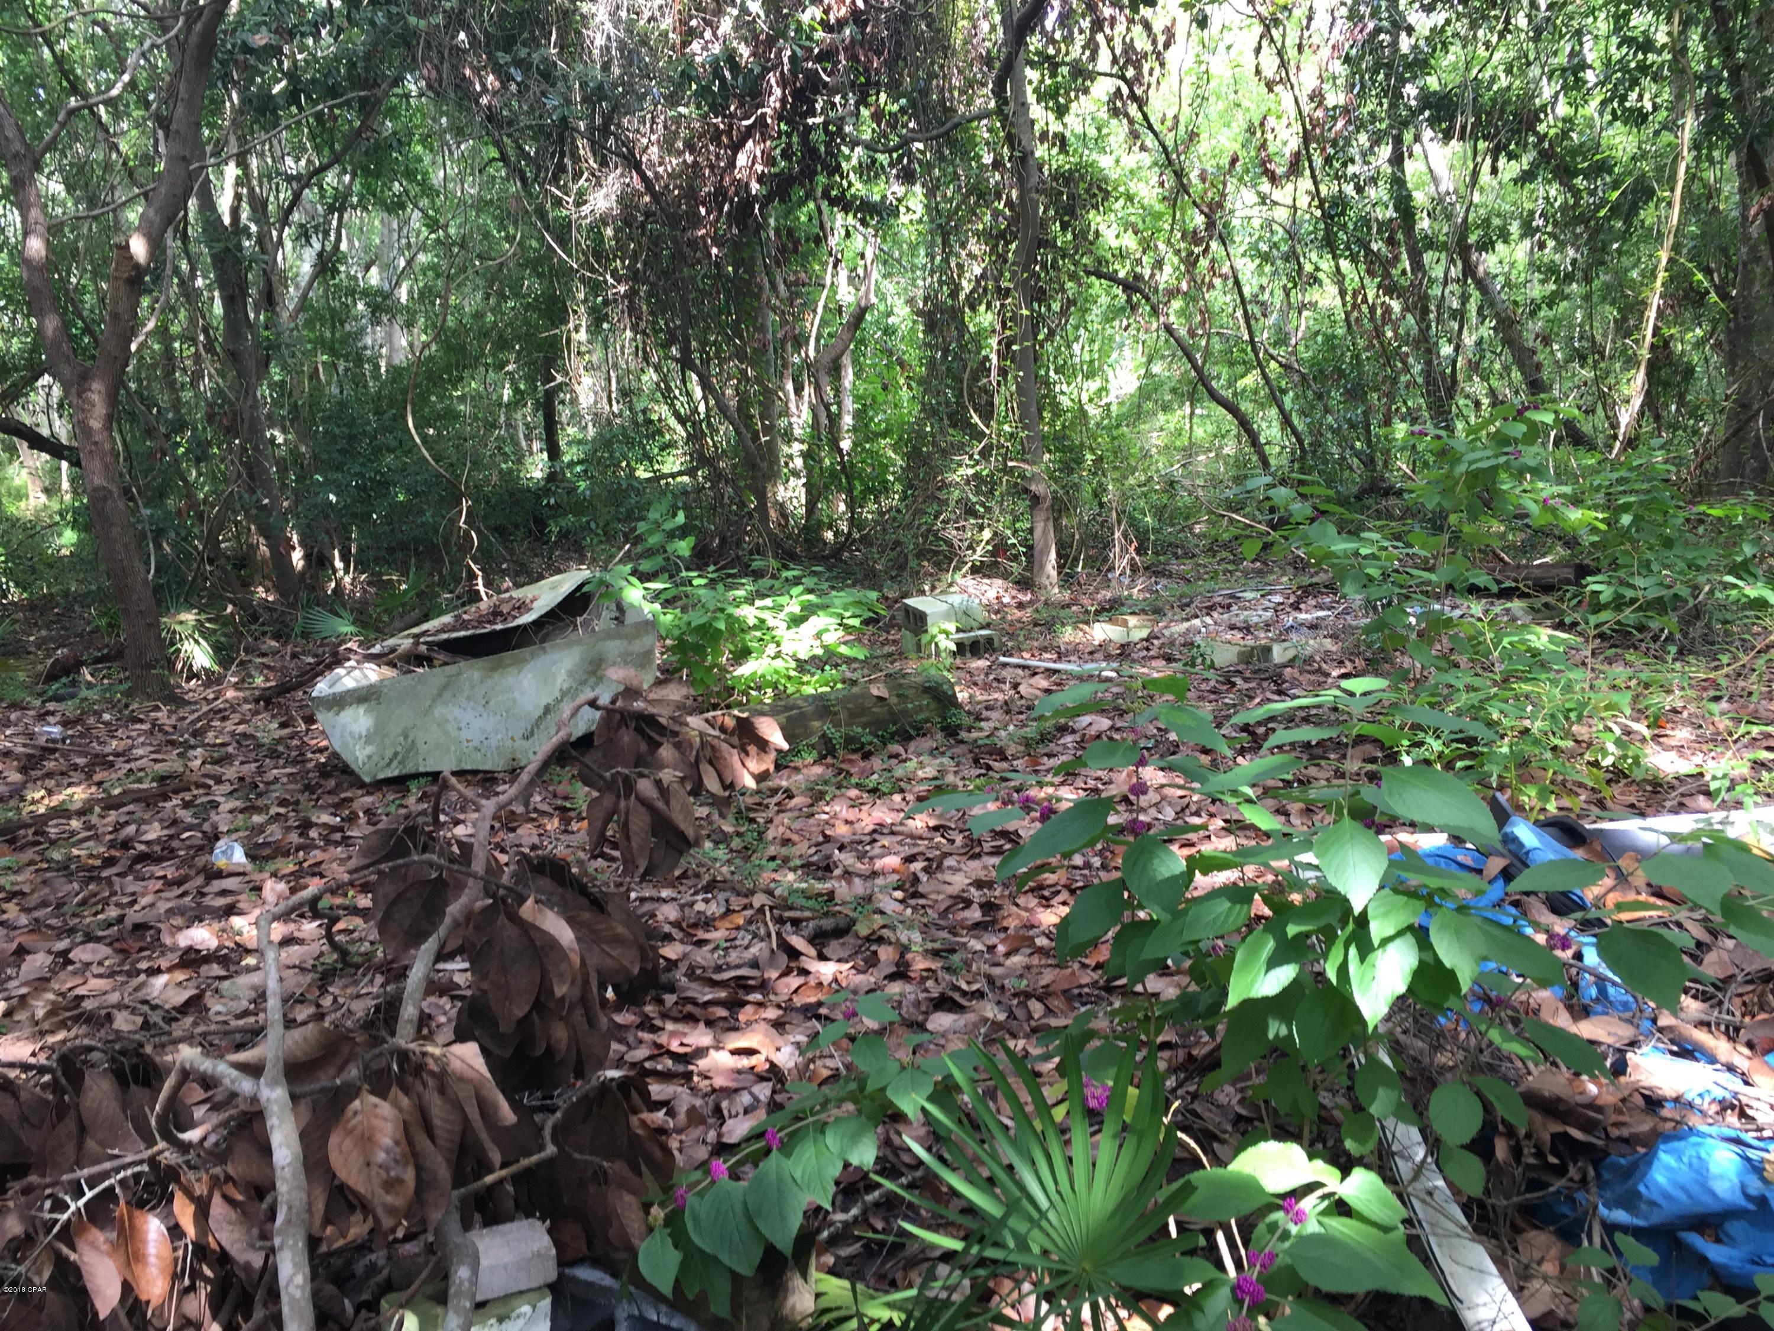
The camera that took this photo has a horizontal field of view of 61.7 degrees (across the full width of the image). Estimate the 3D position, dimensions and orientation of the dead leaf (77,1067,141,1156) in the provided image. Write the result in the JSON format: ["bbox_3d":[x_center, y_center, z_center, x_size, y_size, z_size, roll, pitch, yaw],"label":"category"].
[{"bbox_3d":[-1.329,0.767,2.550,0.076,0.177,0.035,-33,0,-31],"label":"dead leaf"}]

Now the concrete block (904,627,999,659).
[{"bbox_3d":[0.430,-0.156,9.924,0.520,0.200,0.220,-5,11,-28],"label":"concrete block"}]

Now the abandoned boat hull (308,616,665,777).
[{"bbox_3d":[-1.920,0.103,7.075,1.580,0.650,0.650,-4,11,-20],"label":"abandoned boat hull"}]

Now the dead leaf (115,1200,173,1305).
[{"bbox_3d":[-1.075,0.853,2.150,0.068,0.155,0.035,-17,0,-31],"label":"dead leaf"}]

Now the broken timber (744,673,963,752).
[{"bbox_3d":[-0.150,0.248,7.405,1.180,0.260,0.280,-6,12,-32],"label":"broken timber"}]

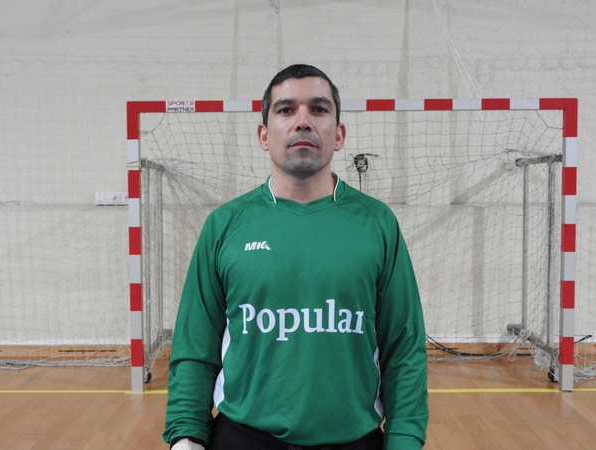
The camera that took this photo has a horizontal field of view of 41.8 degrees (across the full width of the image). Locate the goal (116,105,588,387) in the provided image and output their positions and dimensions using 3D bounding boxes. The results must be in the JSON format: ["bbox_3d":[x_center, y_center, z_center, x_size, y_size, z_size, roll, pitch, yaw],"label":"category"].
[{"bbox_3d":[0.388,0.131,6.045,3.160,2.080,1.020,0,3,0],"label":"goal"}]

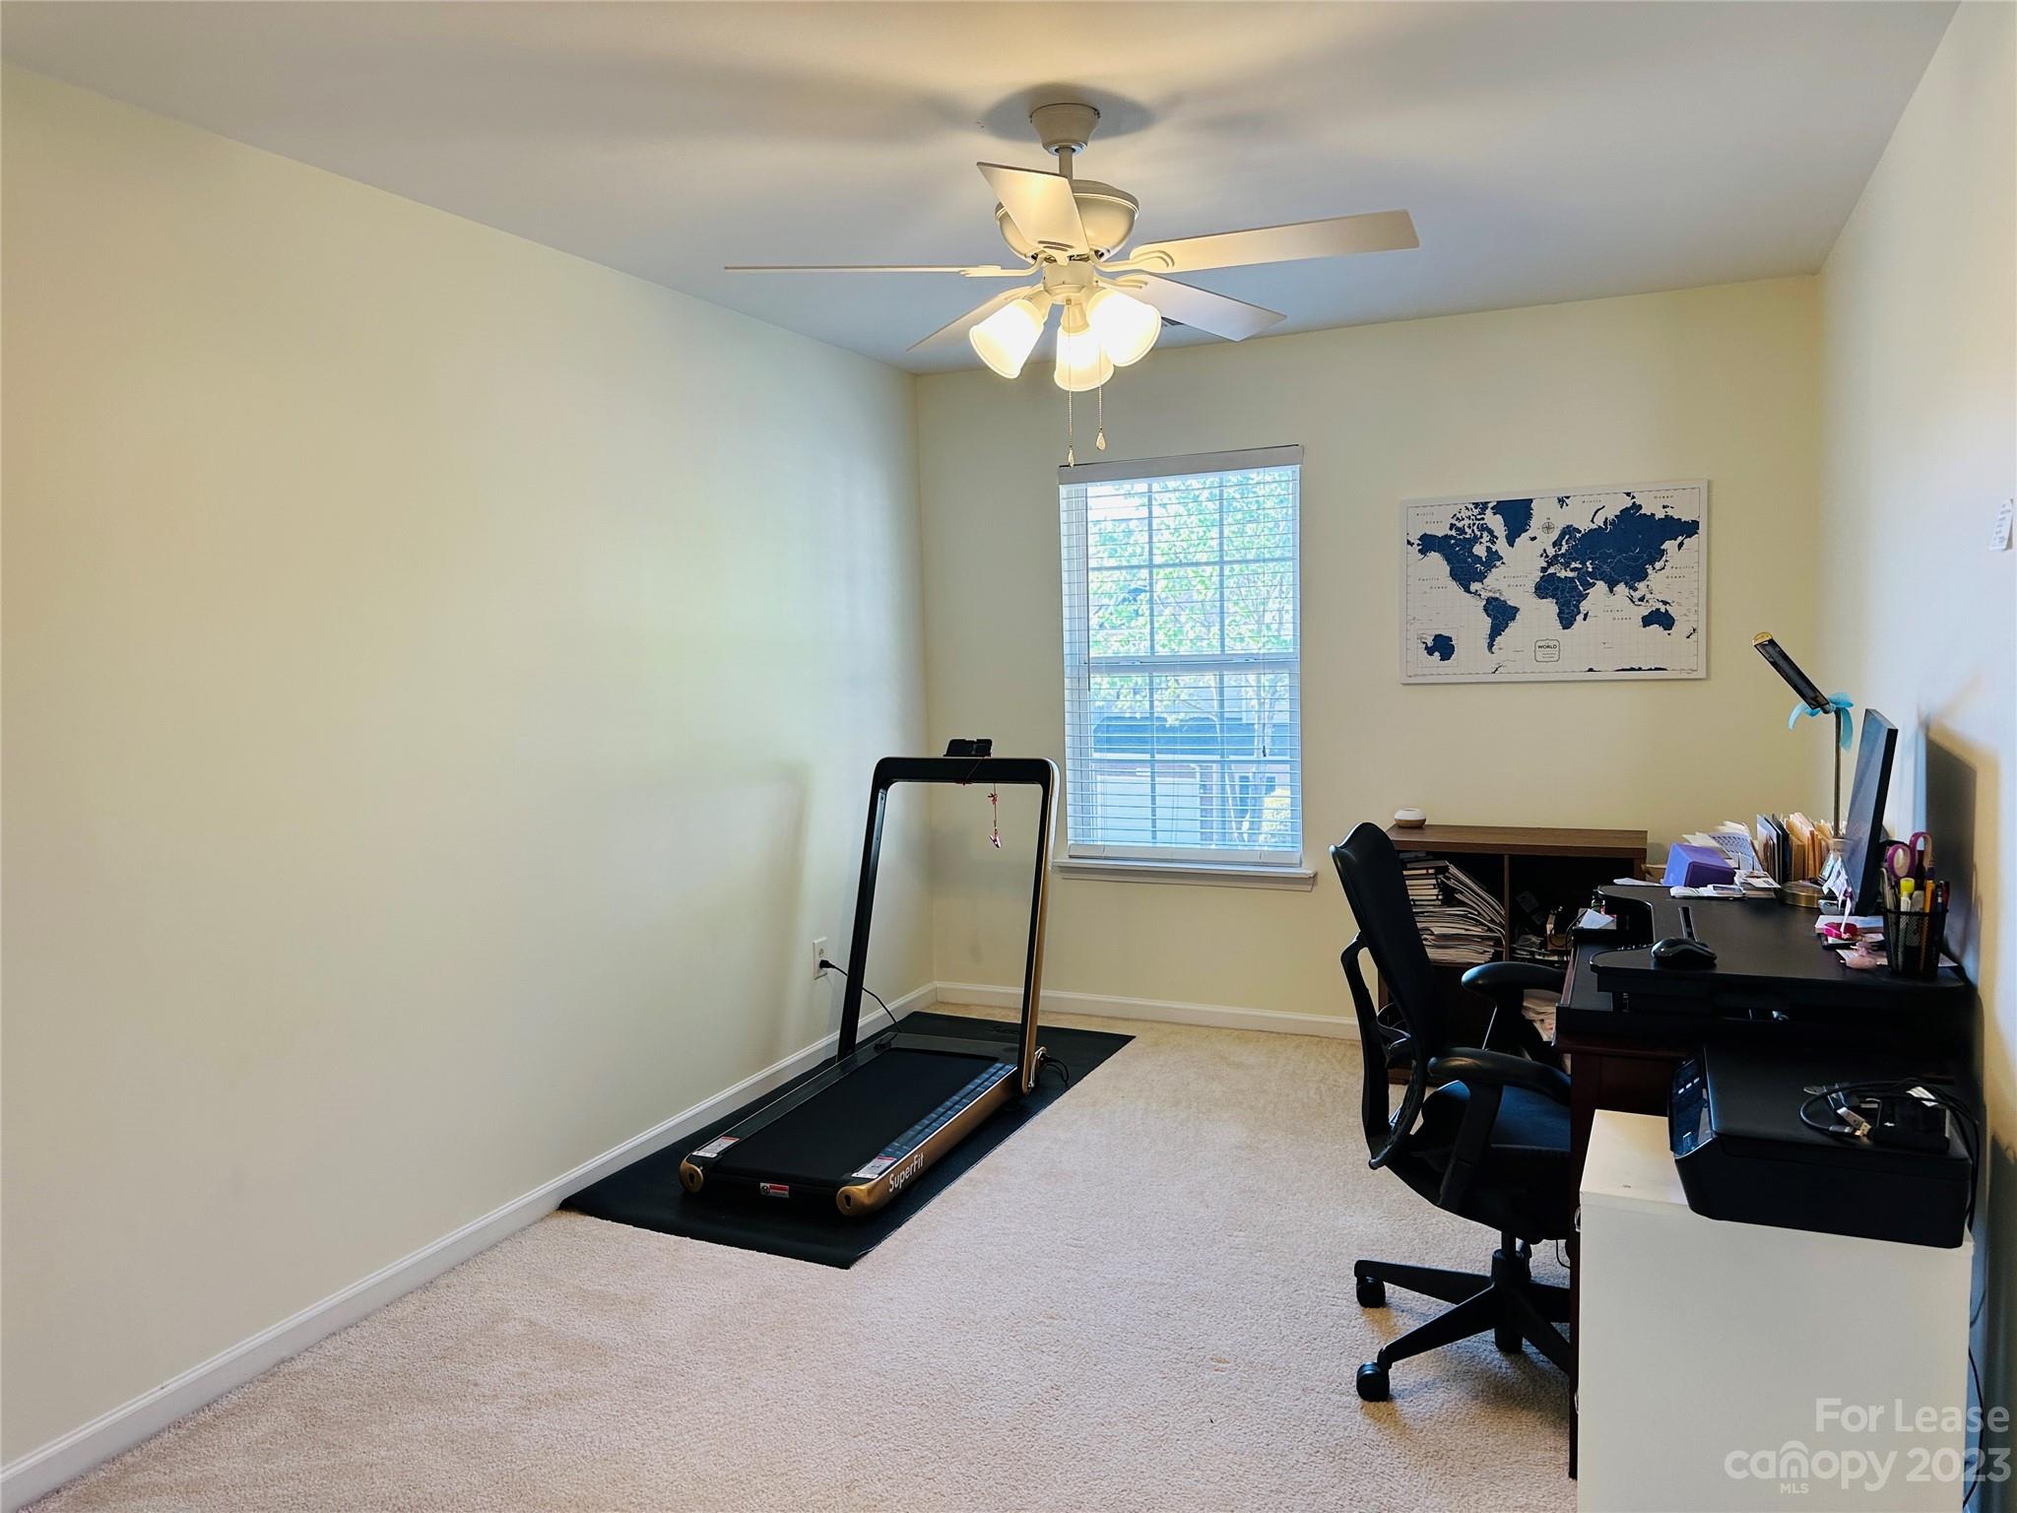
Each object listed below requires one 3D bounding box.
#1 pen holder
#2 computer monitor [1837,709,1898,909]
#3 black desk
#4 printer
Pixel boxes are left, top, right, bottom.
[{"bbox_3d":[1.414,0.291,2.190,0.082,0.100,0.082,1,5,24],"label":"pen holder"},{"bbox_3d":[1.627,0.109,2.660,0.160,0.360,0.545,1,5,28],"label":"computer monitor"},{"bbox_3d":[1.415,0.736,2.737,0.590,0.875,1.200,1,5,24],"label":"black desk"},{"bbox_3d":[1.123,0.536,1.986,0.345,0.117,0.440,1,5,24],"label":"printer"}]

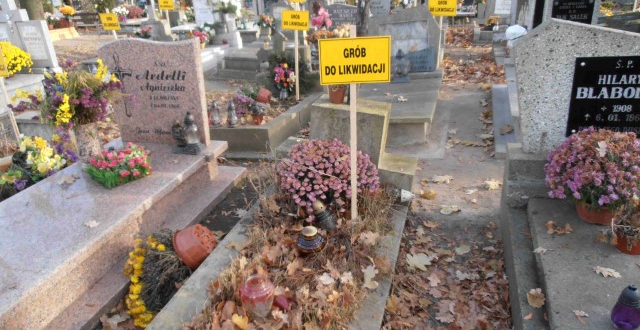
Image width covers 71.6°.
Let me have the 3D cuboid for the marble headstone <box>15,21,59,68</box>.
[{"bbox_3d":[-4.029,-1.686,6.348,0.470,0.580,0.130,4,25,17],"label":"marble headstone"}]

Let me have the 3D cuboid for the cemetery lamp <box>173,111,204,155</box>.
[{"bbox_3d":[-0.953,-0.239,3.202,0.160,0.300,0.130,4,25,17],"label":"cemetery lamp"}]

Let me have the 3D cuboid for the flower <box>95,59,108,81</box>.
[{"bbox_3d":[-1.576,-0.681,3.200,0.085,0.145,0.080,0,24,9],"label":"flower"}]

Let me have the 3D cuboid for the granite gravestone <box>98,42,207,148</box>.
[{"bbox_3d":[-1.224,-0.531,3.312,0.735,0.769,0.098,4,25,17],"label":"granite gravestone"}]

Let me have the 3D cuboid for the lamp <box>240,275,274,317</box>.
[{"bbox_3d":[-0.278,0.597,1.978,0.138,0.155,0.138,-3,24,1],"label":"lamp"}]

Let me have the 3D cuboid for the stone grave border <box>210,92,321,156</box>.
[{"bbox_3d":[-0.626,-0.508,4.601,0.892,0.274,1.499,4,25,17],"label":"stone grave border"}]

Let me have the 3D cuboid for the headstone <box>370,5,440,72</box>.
[{"bbox_3d":[0.977,-1.424,5.059,0.740,0.700,0.140,0,24,7],"label":"headstone"}]

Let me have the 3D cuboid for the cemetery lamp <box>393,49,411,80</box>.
[{"bbox_3d":[0.961,-1.194,5.220,0.190,0.320,0.170,0,24,9],"label":"cemetery lamp"}]

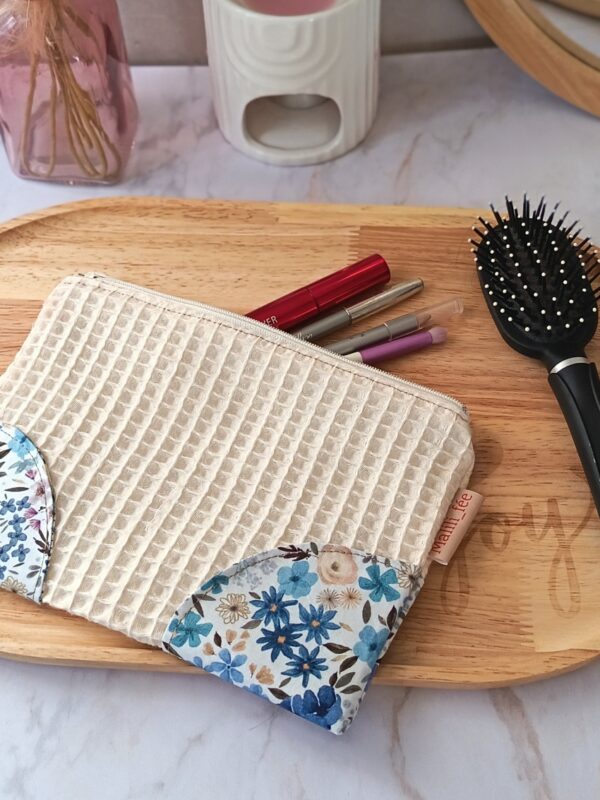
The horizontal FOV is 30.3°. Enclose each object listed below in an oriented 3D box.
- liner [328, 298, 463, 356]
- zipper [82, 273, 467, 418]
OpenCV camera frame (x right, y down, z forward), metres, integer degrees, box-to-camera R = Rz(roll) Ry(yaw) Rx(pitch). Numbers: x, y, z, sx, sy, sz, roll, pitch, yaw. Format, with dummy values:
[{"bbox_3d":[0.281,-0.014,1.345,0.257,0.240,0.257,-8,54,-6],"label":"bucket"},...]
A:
[{"bbox_3d":[0.032,-0.031,0.593,0.128,0.009,0.009,-20,52,-17],"label":"liner"},{"bbox_3d":[-0.019,-0.034,0.592,0.231,0.018,0.018,20,53,18],"label":"zipper"}]

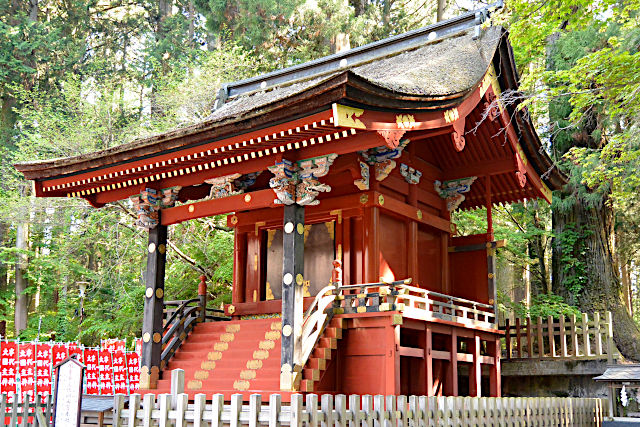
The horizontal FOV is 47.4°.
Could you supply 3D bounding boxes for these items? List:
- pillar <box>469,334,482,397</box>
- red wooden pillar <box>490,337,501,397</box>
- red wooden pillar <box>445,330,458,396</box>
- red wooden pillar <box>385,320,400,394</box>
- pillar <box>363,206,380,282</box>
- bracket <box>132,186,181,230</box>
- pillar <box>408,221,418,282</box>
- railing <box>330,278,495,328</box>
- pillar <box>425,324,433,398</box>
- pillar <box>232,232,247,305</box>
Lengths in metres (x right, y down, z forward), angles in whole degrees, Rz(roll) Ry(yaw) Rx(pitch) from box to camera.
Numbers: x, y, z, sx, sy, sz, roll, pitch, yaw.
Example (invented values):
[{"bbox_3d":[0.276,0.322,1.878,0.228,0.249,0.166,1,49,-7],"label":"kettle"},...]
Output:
[{"bbox_3d":[2.931,2.893,13.803,0.154,1.188,0.155,-9,-16,35],"label":"pillar"},{"bbox_3d":[3.496,3.081,14.566,0.154,1.188,0.155,-9,-16,35],"label":"red wooden pillar"},{"bbox_3d":[2.346,2.698,13.012,0.154,1.188,0.155,-9,-16,35],"label":"red wooden pillar"},{"bbox_3d":[1.149,2.298,11.396,0.154,1.188,0.158,-9,-16,35],"label":"red wooden pillar"},{"bbox_3d":[0.919,0.772,13.304,0.290,1.822,0.290,1,-13,0],"label":"pillar"},{"bbox_3d":[-3.059,-0.075,13.378,1.170,0.739,0.739,-9,-16,35],"label":"bracket"},{"bbox_3d":[1.844,1.081,14.553,0.290,1.822,0.290,-9,-16,35],"label":"pillar"},{"bbox_3d":[1.895,1.754,13.283,1.232,0.502,4.092,-9,-16,35],"label":"railing"},{"bbox_3d":[1.776,2.507,12.242,0.154,1.188,0.155,-9,-16,35],"label":"pillar"},{"bbox_3d":[-1.645,1.075,15.128,0.290,1.632,0.290,1,-13,0],"label":"pillar"}]

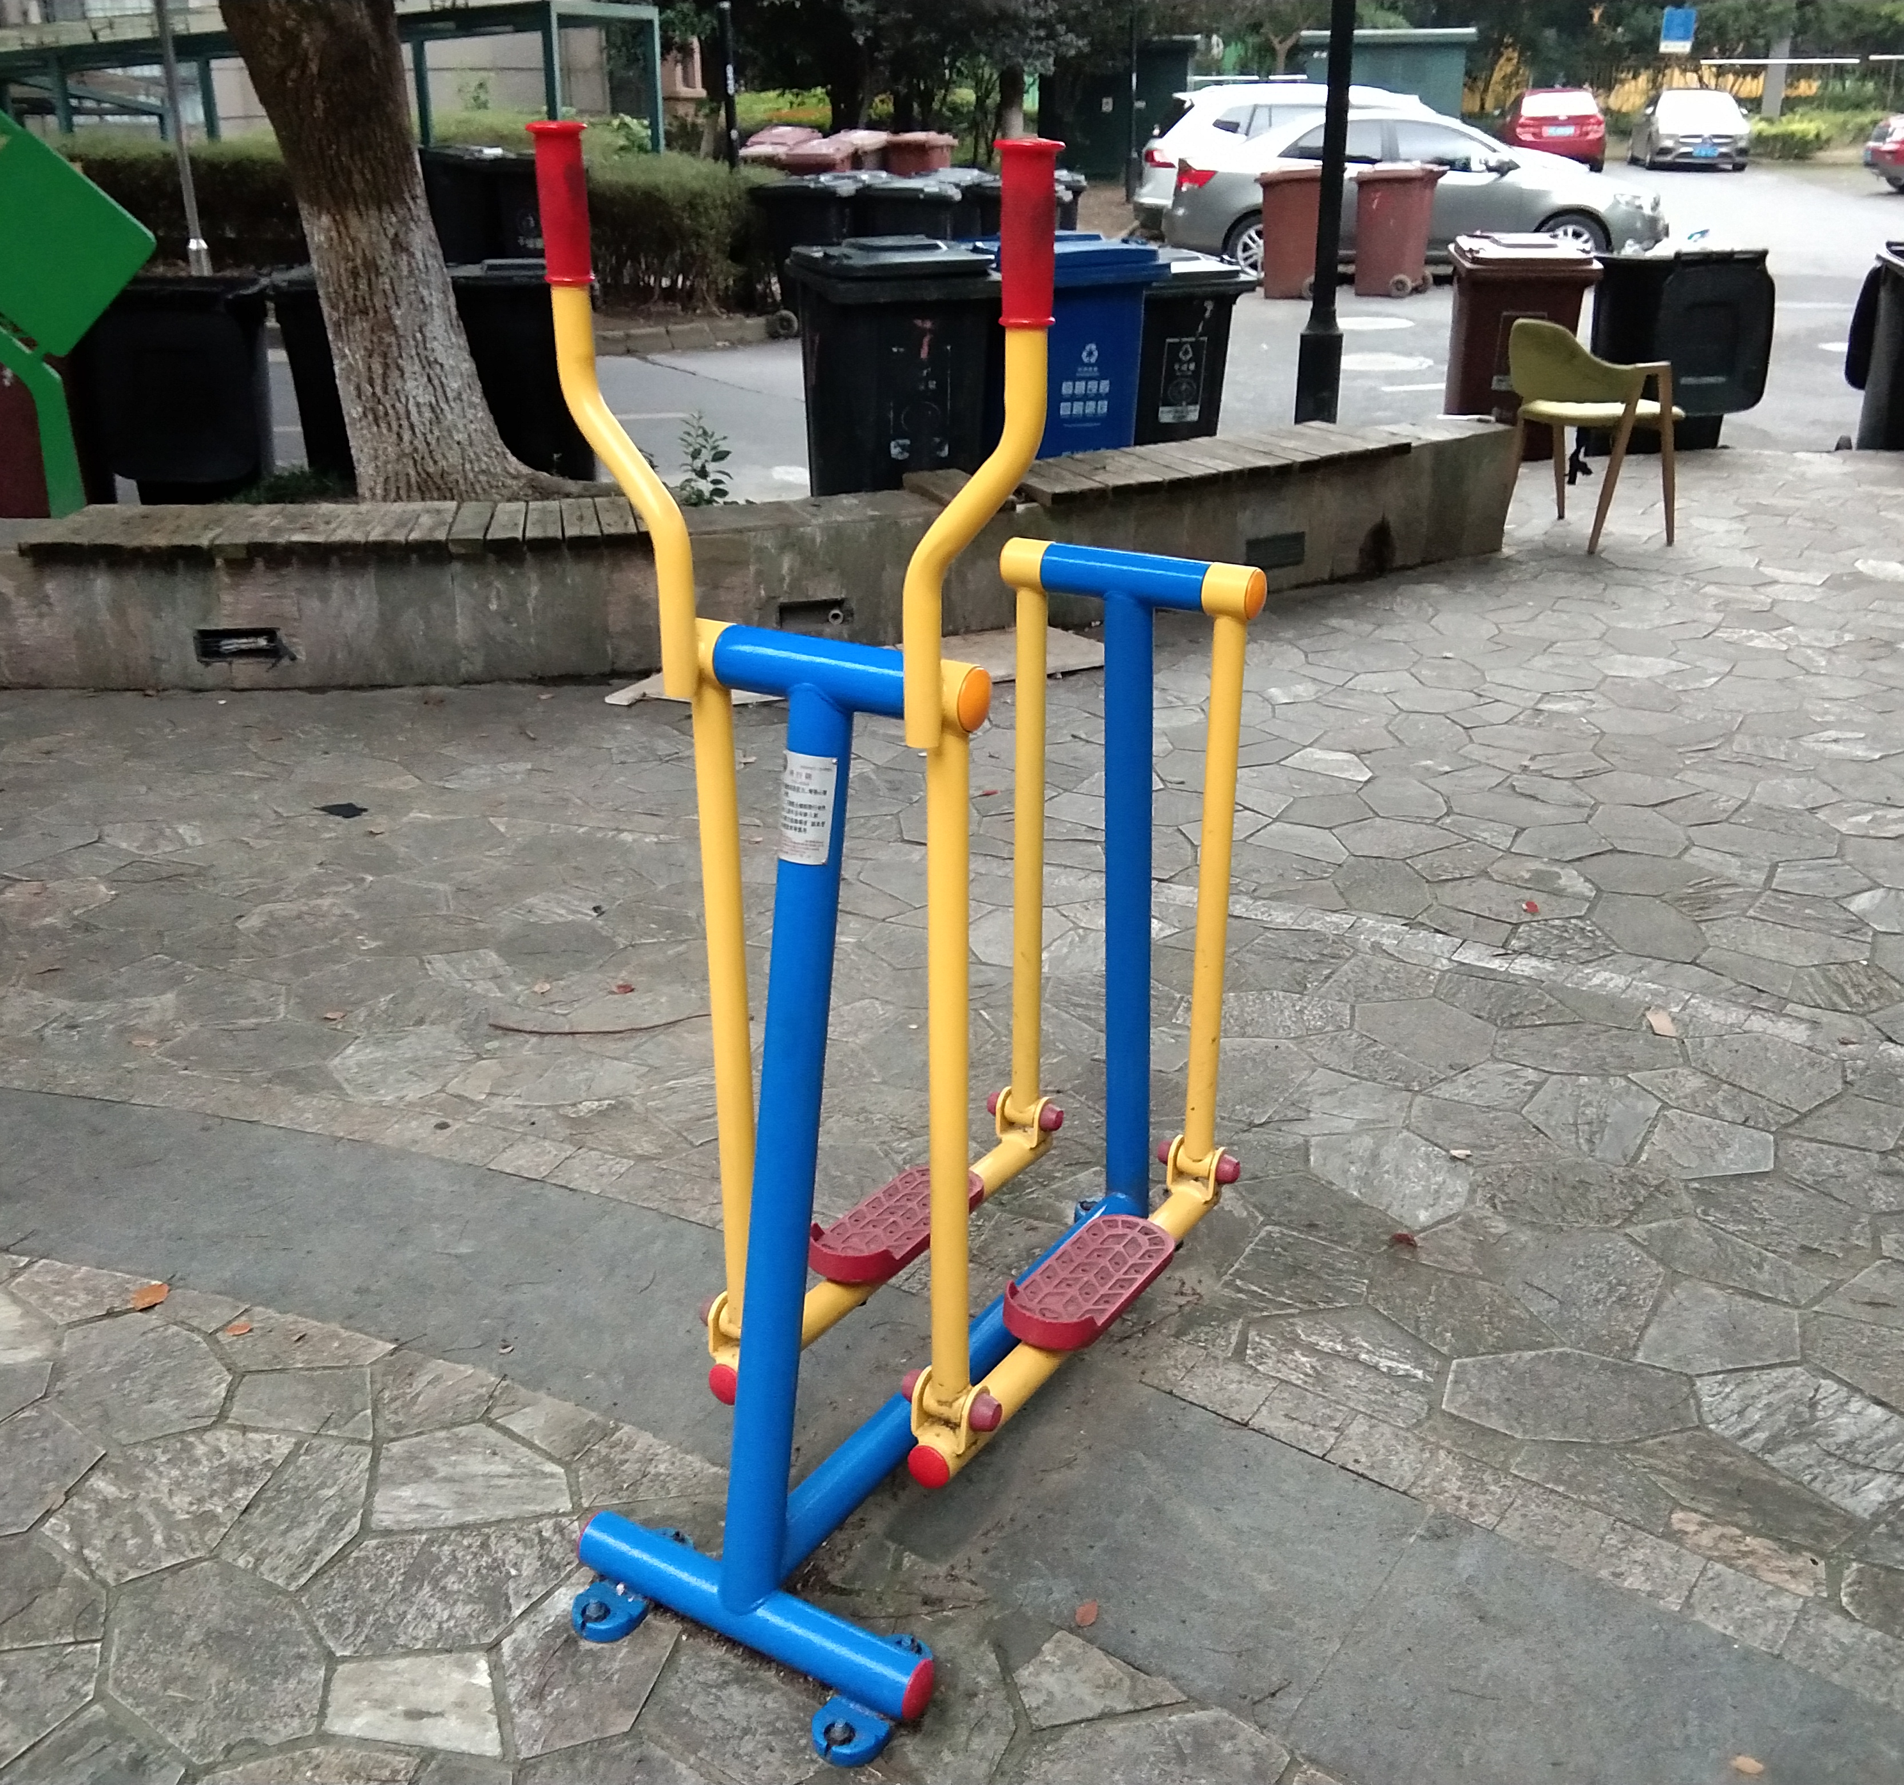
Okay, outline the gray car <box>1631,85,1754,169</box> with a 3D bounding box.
[{"bbox_3d":[13.223,-13.868,38.281,1.800,1.460,4.500,4,22,12],"label":"gray car"}]

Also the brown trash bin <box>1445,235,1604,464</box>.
[{"bbox_3d":[2.697,-2.591,10.180,0.640,0.960,0.680,2,22,6],"label":"brown trash bin"}]

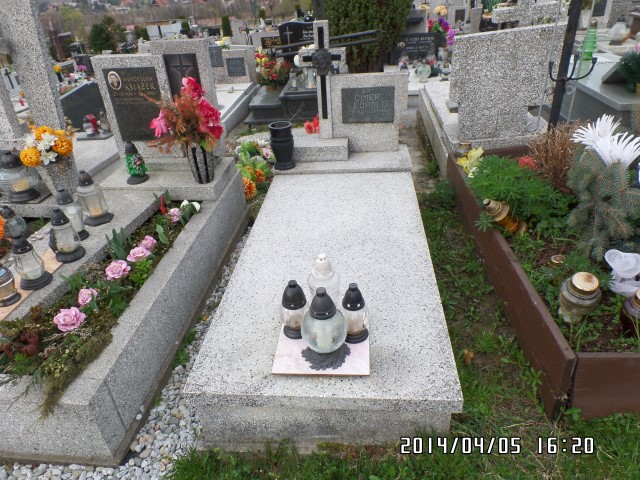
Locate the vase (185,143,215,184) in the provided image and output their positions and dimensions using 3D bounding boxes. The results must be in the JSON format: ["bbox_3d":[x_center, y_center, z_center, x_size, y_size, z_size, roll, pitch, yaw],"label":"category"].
[{"bbox_3d":[-0.814,-0.535,2.898,0.165,0.278,0.170,0,30,6],"label":"vase"}]

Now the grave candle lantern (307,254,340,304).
[{"bbox_3d":[0.013,0.169,1.667,0.128,0.265,0.128,0,32,6],"label":"grave candle lantern"}]

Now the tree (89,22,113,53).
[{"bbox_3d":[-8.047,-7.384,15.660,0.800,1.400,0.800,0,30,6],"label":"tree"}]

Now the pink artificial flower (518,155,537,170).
[{"bbox_3d":[1.383,-0.516,2.833,0.115,0.095,0.105,5,30,14],"label":"pink artificial flower"}]

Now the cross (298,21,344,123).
[{"bbox_3d":[0.031,-1.076,2.890,0.302,0.743,0.092,0,30,6],"label":"cross"}]

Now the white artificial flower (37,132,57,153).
[{"bbox_3d":[-1.518,-0.541,2.360,0.110,0.110,0.070,-15,34,-18],"label":"white artificial flower"}]

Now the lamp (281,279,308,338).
[{"bbox_3d":[-0.096,0.248,1.561,0.093,0.240,0.093,0,32,6],"label":"lamp"}]

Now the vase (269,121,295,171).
[{"bbox_3d":[-0.247,-0.623,2.836,0.150,0.285,0.150,0,32,6],"label":"vase"}]

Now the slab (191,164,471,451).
[{"bbox_3d":[0.079,0.164,2.195,0.910,0.310,1.742,0,33,6],"label":"slab"}]

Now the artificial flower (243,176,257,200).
[{"bbox_3d":[-0.478,-0.349,2.880,0.100,0.140,0.090,-8,32,-8],"label":"artificial flower"}]

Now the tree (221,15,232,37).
[{"bbox_3d":[-4.225,-9.602,19.213,0.470,1.200,0.470,0,30,6],"label":"tree"}]

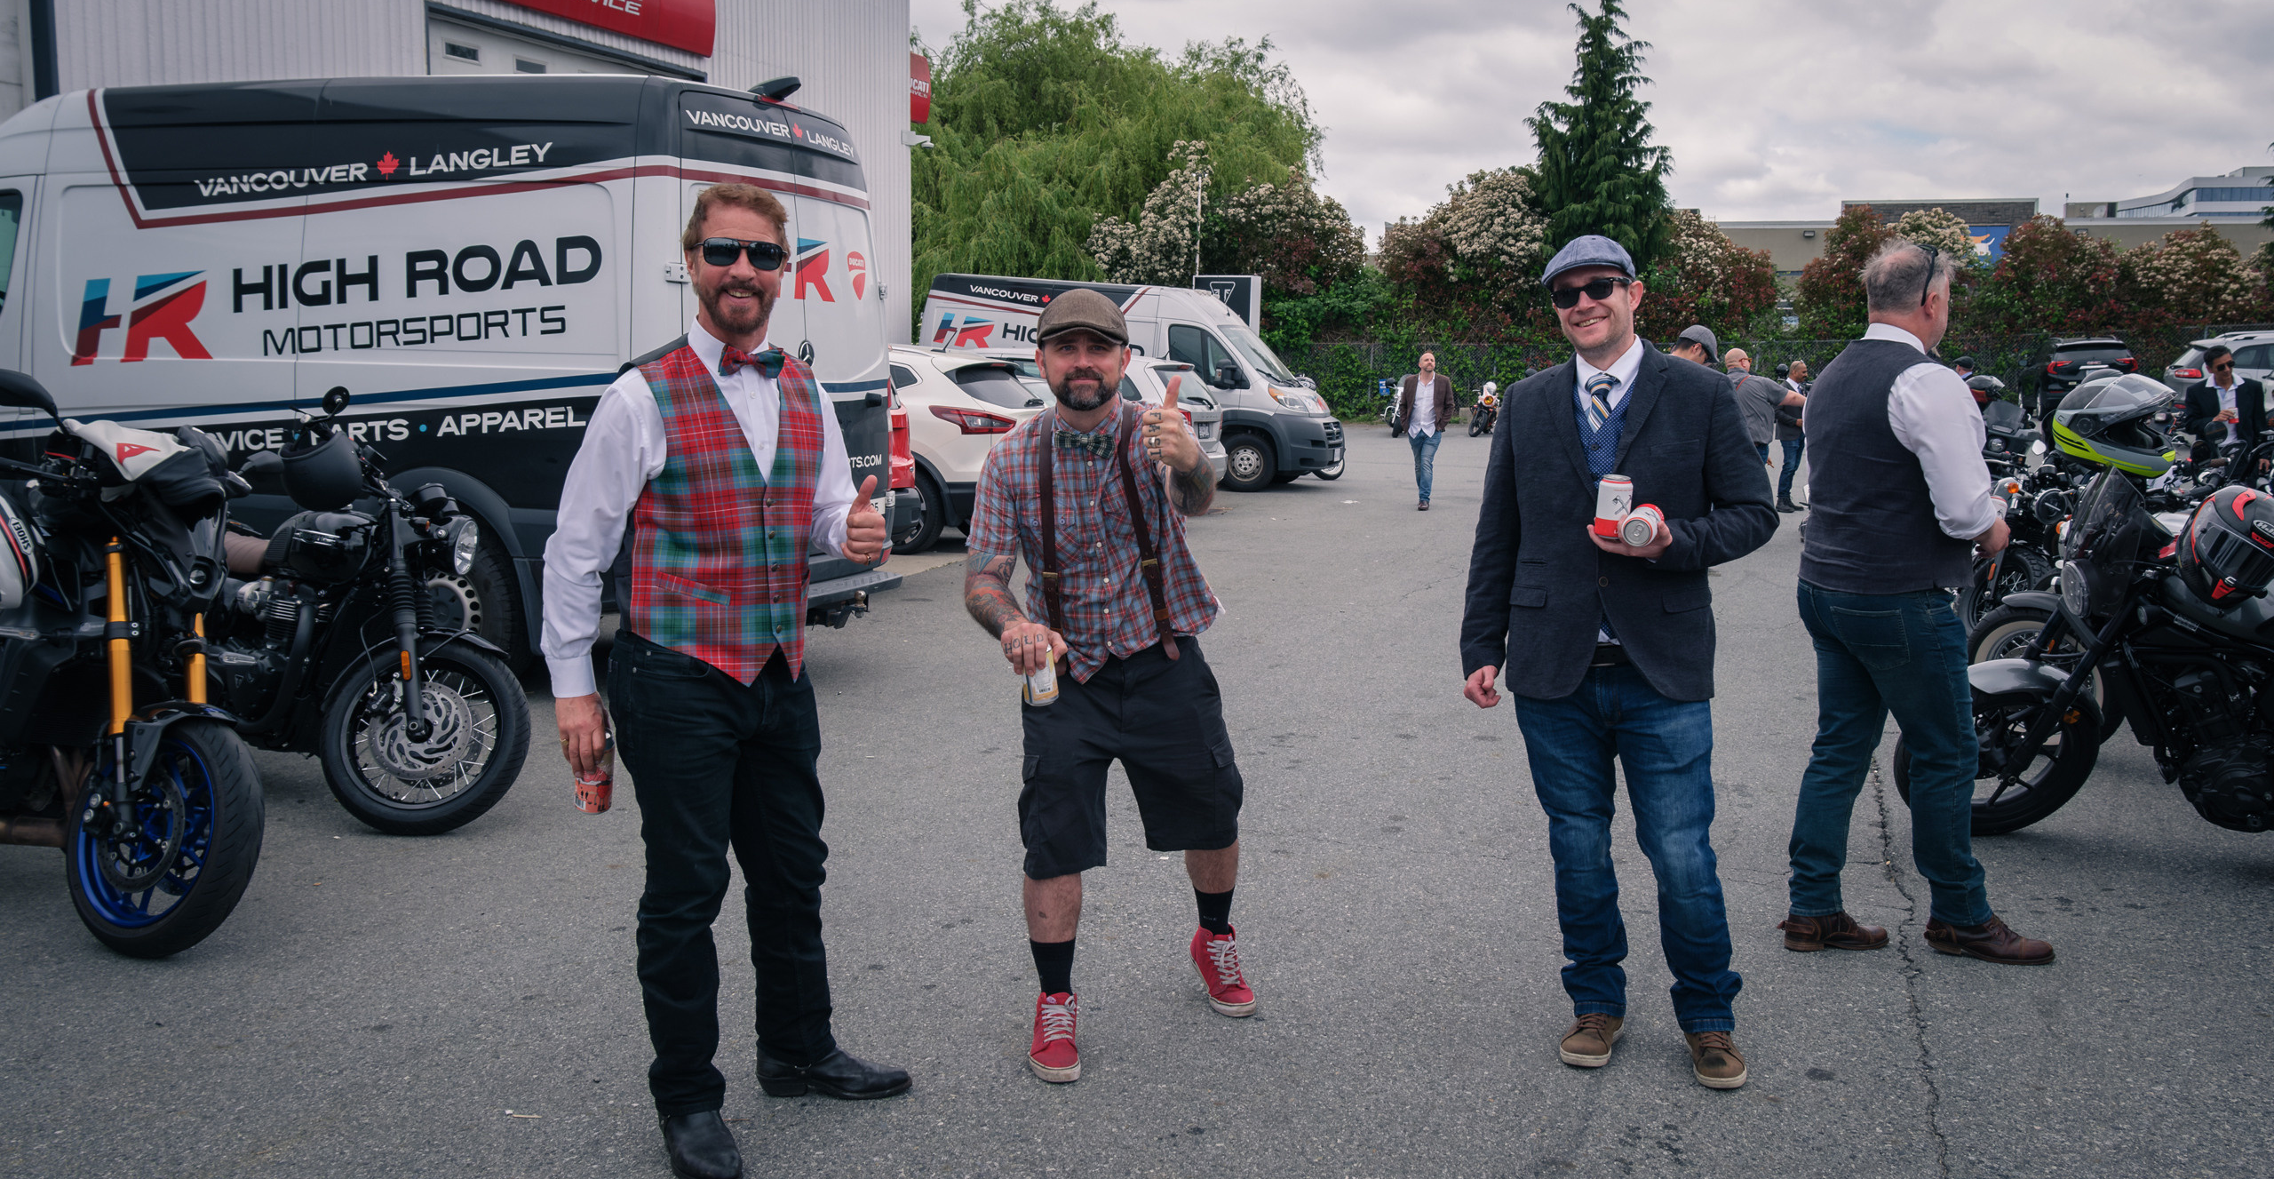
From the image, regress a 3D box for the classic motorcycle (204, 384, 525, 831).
[{"bbox_3d":[-2.919,0.063,5.273,2.150,1.300,0.840,4,8,20],"label":"classic motorcycle"}]

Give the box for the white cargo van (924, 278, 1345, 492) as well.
[{"bbox_3d":[0.020,-2.742,21.702,5.500,2.550,2.100,5,8,17],"label":"white cargo van"}]

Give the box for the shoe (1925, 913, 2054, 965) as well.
[{"bbox_3d":[2.222,0.886,4.270,0.300,0.120,0.110,5,8,28],"label":"shoe"}]

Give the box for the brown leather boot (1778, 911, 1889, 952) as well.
[{"bbox_3d":[1.809,0.857,4.265,0.300,0.140,0.110,0,7,-6],"label":"brown leather boot"}]

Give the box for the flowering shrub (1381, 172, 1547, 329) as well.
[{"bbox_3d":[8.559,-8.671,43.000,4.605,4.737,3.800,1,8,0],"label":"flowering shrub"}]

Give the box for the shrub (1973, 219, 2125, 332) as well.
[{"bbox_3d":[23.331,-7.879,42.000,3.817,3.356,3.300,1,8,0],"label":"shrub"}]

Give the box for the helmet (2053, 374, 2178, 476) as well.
[{"bbox_3d":[3.186,-0.538,5.350,0.260,0.300,0.360,-3,16,-31],"label":"helmet"}]

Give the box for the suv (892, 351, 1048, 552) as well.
[{"bbox_3d":[-2.784,-1.280,14.446,4.380,1.600,1.880,4,8,23],"label":"suv"}]

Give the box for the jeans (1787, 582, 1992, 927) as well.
[{"bbox_3d":[1.920,0.385,4.211,0.450,0.940,0.390,1,7,-4],"label":"jeans"}]

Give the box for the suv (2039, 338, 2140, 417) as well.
[{"bbox_3d":[21.102,-4.755,36.826,1.840,1.660,4.630,4,8,21],"label":"suv"}]

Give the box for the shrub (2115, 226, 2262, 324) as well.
[{"bbox_3d":[26.622,-7.774,41.500,3.726,2.889,3.200,1,8,0],"label":"shrub"}]

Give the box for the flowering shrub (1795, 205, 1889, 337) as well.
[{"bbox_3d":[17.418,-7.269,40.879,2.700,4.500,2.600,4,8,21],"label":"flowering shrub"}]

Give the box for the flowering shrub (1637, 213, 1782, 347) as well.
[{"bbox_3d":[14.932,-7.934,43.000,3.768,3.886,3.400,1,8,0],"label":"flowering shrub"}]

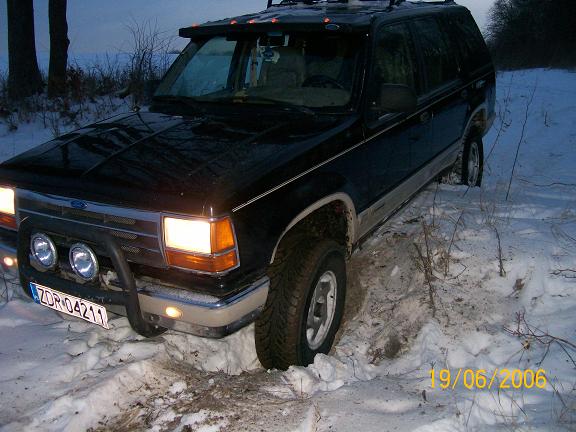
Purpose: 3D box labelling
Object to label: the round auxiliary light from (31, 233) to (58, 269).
[{"bbox_3d":[-1.120,0.147,2.837,0.175,0.175,0.090,10,24,31],"label":"round auxiliary light"}]

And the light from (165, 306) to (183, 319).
[{"bbox_3d":[-0.484,0.408,2.570,0.080,0.052,0.045,10,24,31],"label":"light"}]

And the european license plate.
[{"bbox_3d":[-1.026,0.420,2.808,0.520,0.114,0.015,10,28,31],"label":"european license plate"}]

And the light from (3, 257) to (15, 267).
[{"bbox_3d":[-1.453,0.241,3.155,0.080,0.052,0.045,10,24,31],"label":"light"}]

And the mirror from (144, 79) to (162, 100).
[{"bbox_3d":[-0.981,-0.936,4.335,0.220,0.150,0.130,10,24,31],"label":"mirror"}]

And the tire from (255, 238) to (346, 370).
[{"bbox_3d":[0.093,0.495,3.261,0.245,0.745,0.745,8,24,25],"label":"tire"}]

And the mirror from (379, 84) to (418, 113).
[{"bbox_3d":[0.610,-0.653,3.329,0.220,0.150,0.130,10,24,31],"label":"mirror"}]

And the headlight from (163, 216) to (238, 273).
[{"bbox_3d":[-0.367,0.111,2.519,0.290,0.225,0.150,10,24,31],"label":"headlight"}]

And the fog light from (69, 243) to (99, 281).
[{"bbox_3d":[-0.881,0.187,2.693,0.175,0.175,0.090,10,24,31],"label":"fog light"}]

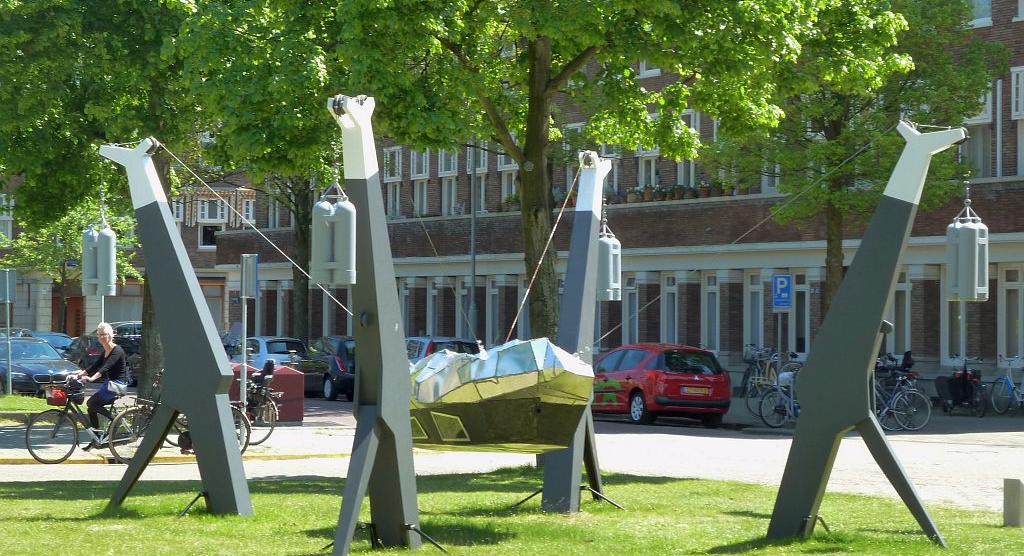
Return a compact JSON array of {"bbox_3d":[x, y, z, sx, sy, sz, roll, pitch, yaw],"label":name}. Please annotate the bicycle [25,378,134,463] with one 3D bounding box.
[{"bbox_3d":[-5.440,1.850,40.000,1.780,1.120,0.600,0,-1,-13],"label":"bicycle"}]

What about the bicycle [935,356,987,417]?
[{"bbox_3d":[8.410,2.009,57.582,0.750,1.120,1.850,0,-1,12],"label":"bicycle"}]

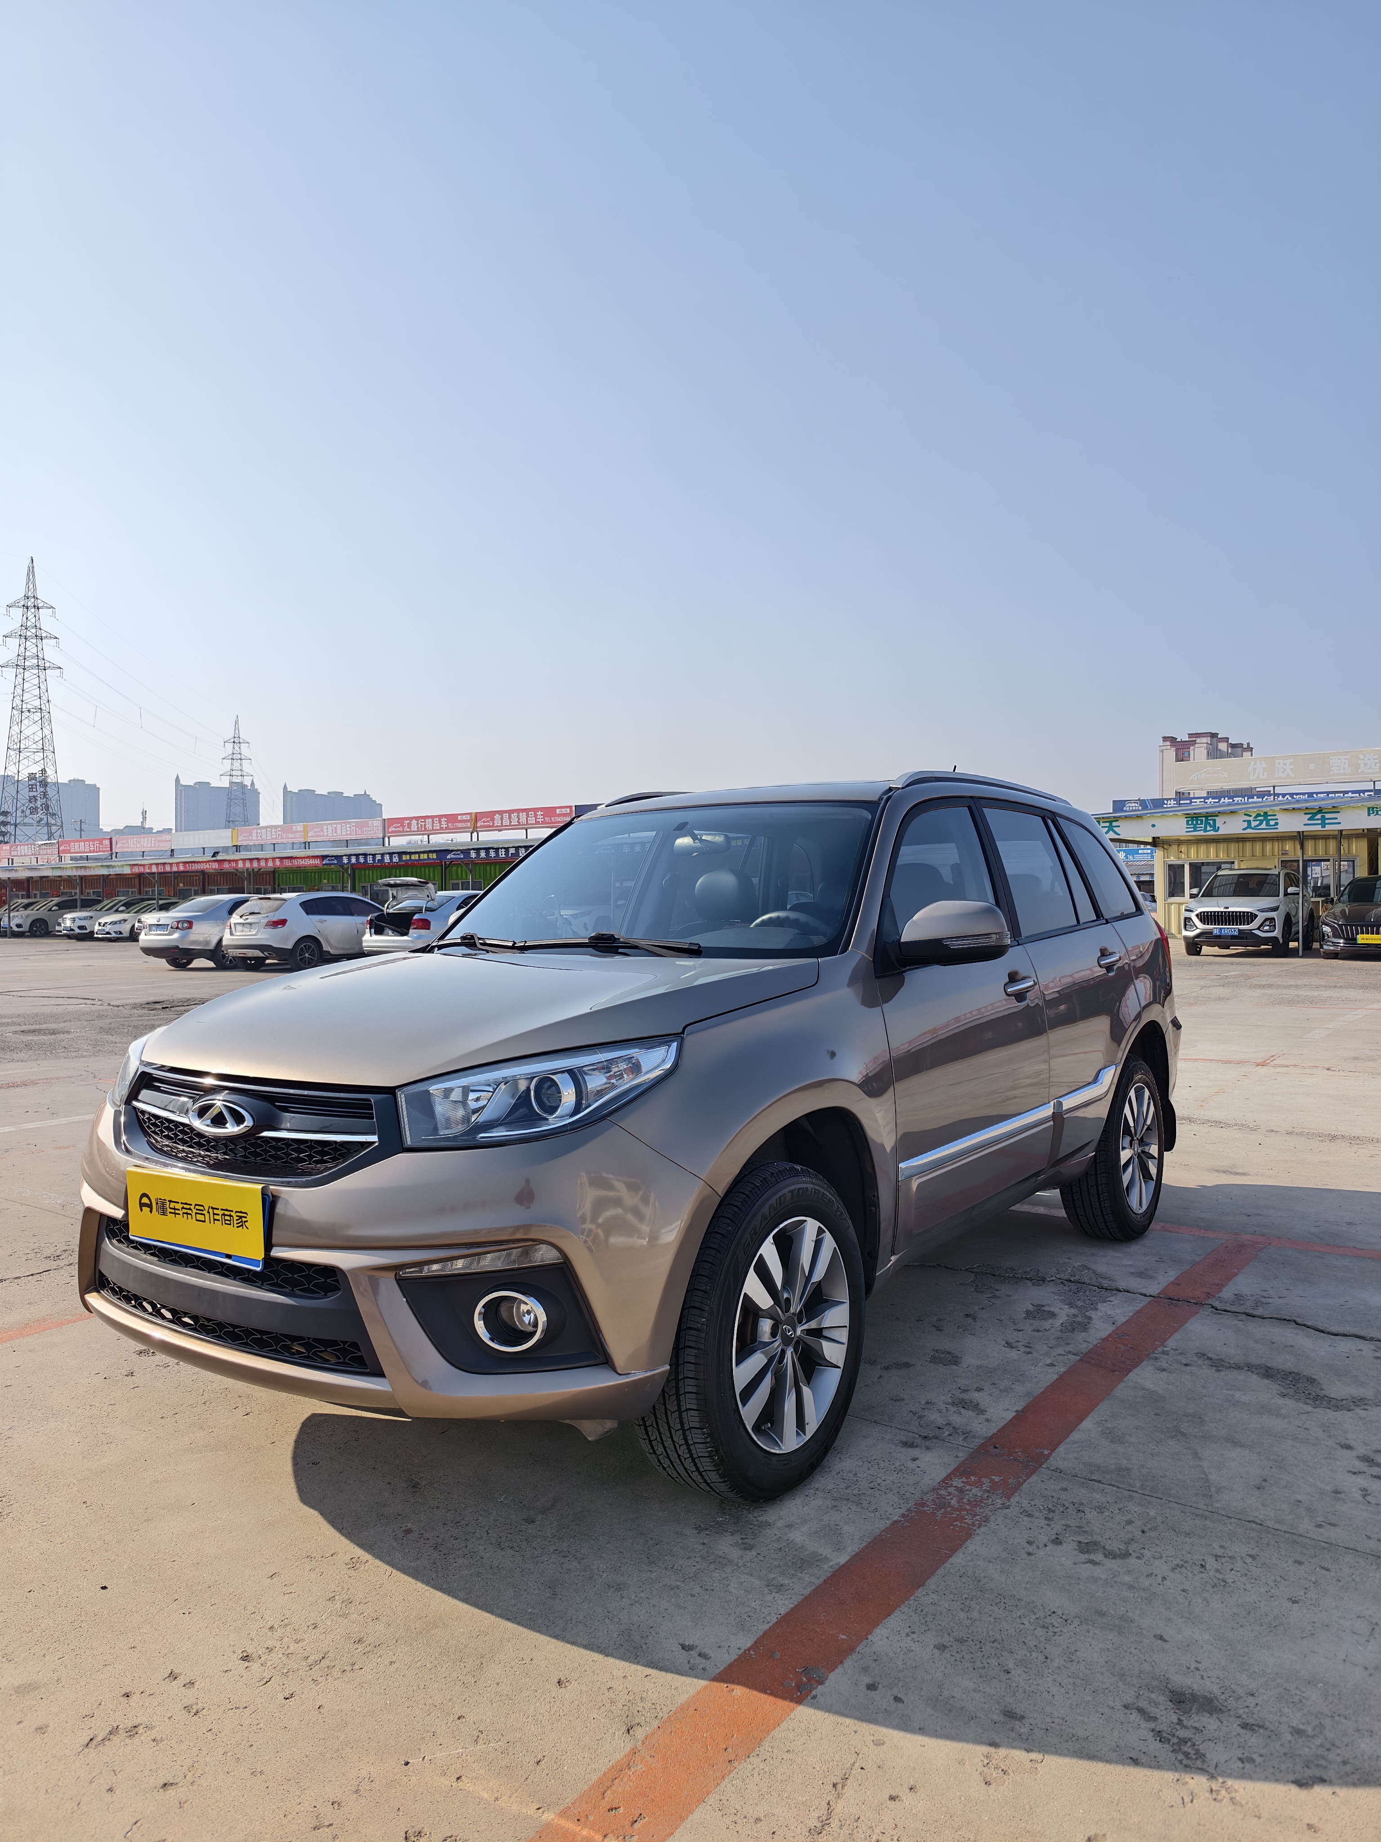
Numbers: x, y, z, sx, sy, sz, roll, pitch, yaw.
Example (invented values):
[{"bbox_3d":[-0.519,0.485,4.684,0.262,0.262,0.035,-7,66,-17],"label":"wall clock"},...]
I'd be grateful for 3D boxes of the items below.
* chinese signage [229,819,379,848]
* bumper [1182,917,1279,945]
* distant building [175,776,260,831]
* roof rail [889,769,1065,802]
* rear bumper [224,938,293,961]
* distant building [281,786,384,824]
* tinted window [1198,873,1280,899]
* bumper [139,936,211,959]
[{"bbox_3d":[-13.500,-3.050,42.500,8.900,0.740,0.150,0,0,36],"label":"chinese signage"},{"bbox_3d":[10.345,0.187,23.400,1.850,0.550,0.600,0,0,36],"label":"bumper"},{"bbox_3d":[-317.202,-47.725,820.000,53.000,97.000,17.000,0,0,-25],"label":"distant building"},{"bbox_3d":[1.037,-0.426,4.176,0.085,0.095,1.500,0,0,36],"label":"roof rail"},{"bbox_3d":[-8.135,0.543,23.100,1.750,0.450,0.560,0,0,36],"label":"rear bumper"},{"bbox_3d":[-247.407,-45.926,840.000,62.000,94.000,16.000,0,0,-33],"label":"distant building"},{"bbox_3d":[10.900,-0.686,24.300,1.500,0.550,0.600,0,0,36],"label":"tinted window"},{"bbox_3d":[-9.808,0.521,23.300,1.750,0.450,0.560,0,0,36],"label":"bumper"}]

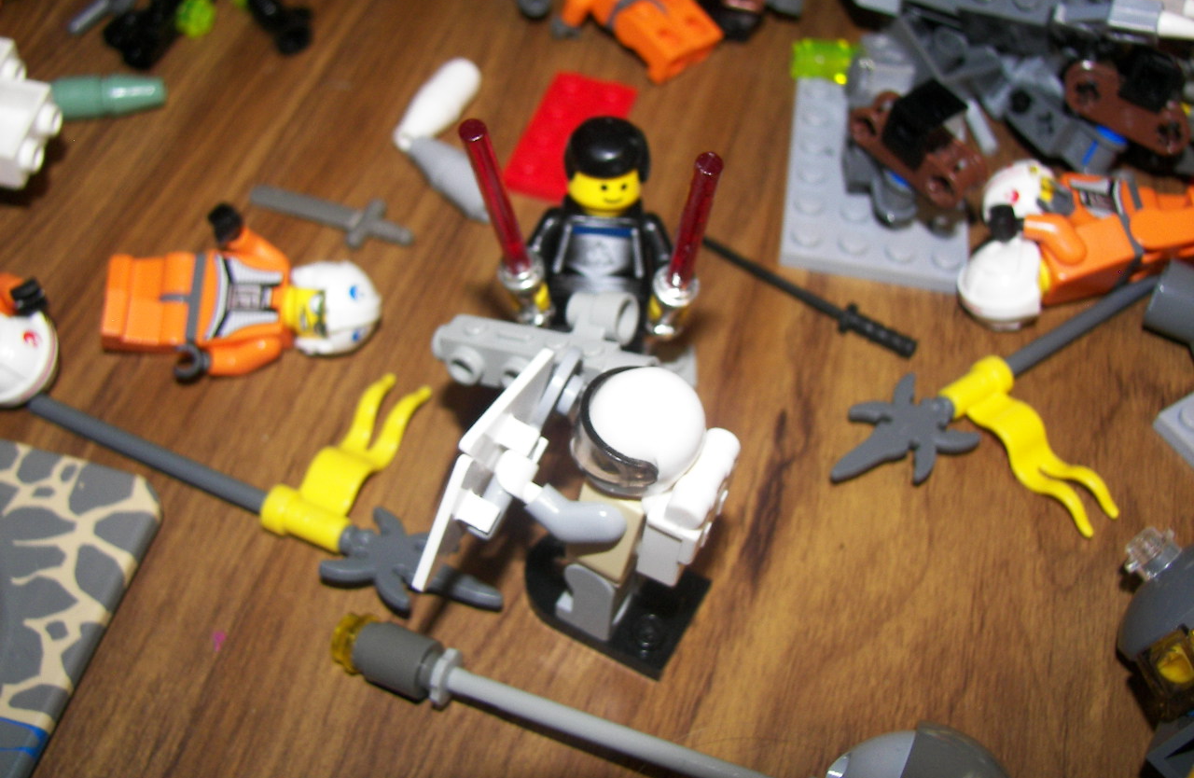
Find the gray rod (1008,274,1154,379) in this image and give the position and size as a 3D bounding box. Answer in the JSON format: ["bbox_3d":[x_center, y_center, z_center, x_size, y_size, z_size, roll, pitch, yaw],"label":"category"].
[{"bbox_3d":[0.085,-0.012,0.210,0.041,0.003,0.003,-26,59,-22],"label":"gray rod"}]

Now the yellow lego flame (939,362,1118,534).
[{"bbox_3d":[0.068,0.008,0.192,0.014,0.007,0.032,-26,59,-21],"label":"yellow lego flame"}]

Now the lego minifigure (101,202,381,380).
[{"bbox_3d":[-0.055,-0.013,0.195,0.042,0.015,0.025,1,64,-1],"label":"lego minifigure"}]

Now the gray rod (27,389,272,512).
[{"bbox_3d":[-0.067,0.009,0.185,0.043,0.003,0.003,21,54,13],"label":"gray rod"}]

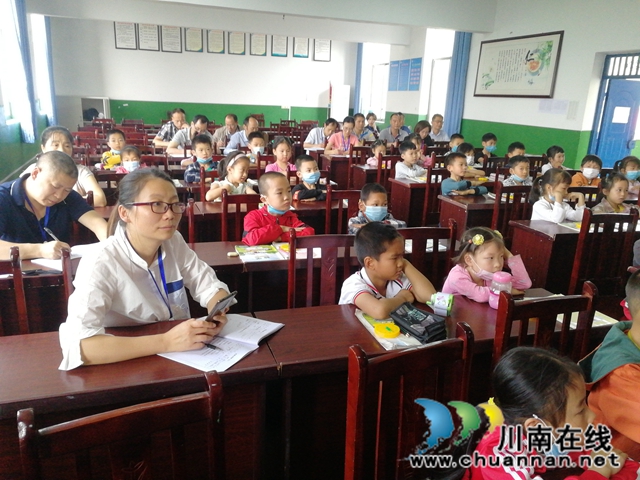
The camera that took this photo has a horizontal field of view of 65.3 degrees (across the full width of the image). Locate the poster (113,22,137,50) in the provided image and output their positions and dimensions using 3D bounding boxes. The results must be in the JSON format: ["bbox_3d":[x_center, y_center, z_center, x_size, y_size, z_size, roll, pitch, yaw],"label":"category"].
[{"bbox_3d":[-4.718,-4.989,12.158,0.492,0.653,0.030,-3,16,-17],"label":"poster"}]

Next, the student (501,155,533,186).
[{"bbox_3d":[1.782,-0.248,4.703,0.420,1.085,0.500,-3,17,-18],"label":"student"}]

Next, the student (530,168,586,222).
[{"bbox_3d":[1.642,0.018,3.700,0.440,1.115,0.500,-6,18,-28],"label":"student"}]

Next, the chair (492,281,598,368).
[{"bbox_3d":[0.798,0.665,1.577,0.411,0.971,0.440,-3,17,-19],"label":"chair"}]

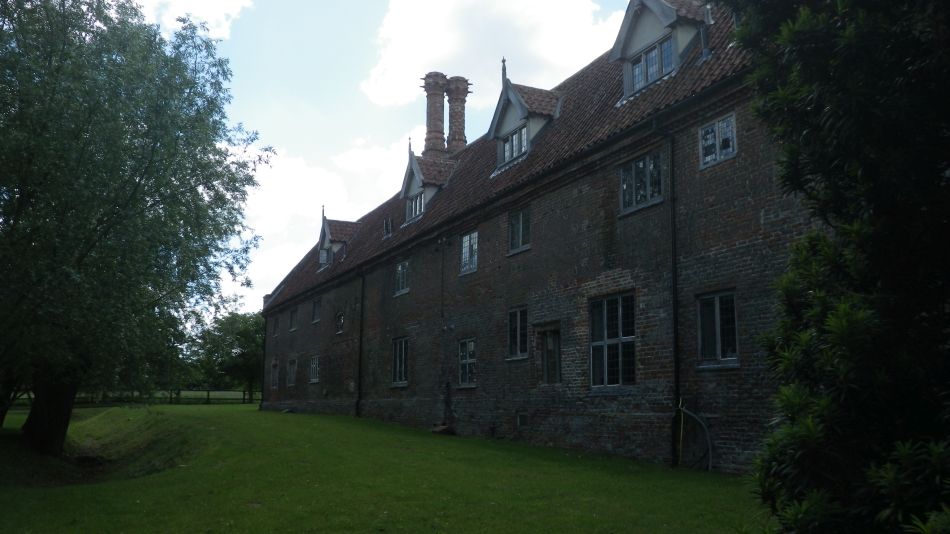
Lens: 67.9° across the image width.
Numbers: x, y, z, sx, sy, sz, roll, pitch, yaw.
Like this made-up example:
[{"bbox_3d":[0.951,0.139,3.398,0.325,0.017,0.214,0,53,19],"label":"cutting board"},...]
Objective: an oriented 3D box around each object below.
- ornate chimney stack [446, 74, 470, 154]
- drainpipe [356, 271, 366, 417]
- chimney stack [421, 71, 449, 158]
[{"bbox_3d":[-0.659,-5.924,27.870,0.930,3.474,0.930,7,-13,-27],"label":"ornate chimney stack"},{"bbox_3d":[-4.074,2.637,25.154,0.150,5.230,0.120,7,-13,-27],"label":"drainpipe"},{"bbox_3d":[-1.541,-5.973,27.397,0.930,3.553,0.930,7,-13,-27],"label":"chimney stack"}]

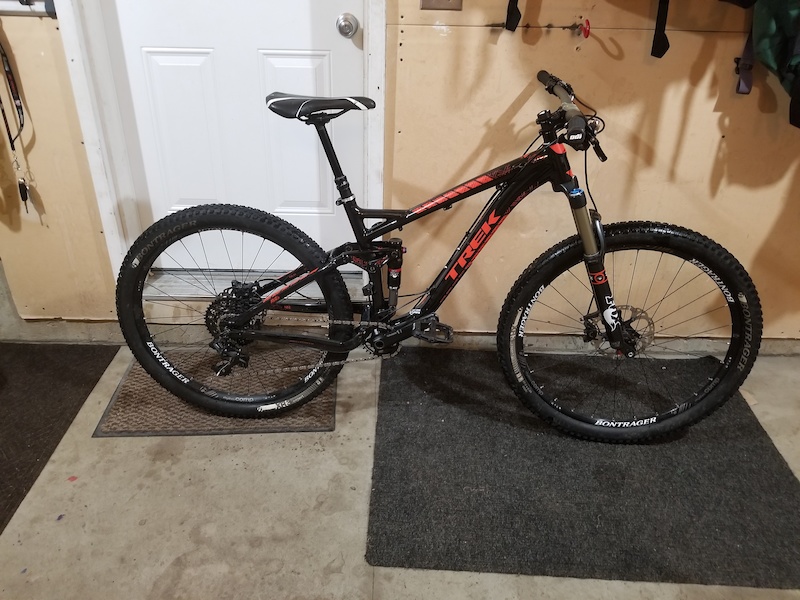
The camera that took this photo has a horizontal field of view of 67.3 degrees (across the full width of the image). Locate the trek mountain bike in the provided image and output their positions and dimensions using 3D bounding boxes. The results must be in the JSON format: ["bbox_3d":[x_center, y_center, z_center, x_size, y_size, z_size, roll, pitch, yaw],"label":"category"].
[{"bbox_3d":[0.086,-0.059,1.684,1.845,1.030,0.760,3,26,3],"label":"trek mountain bike"}]

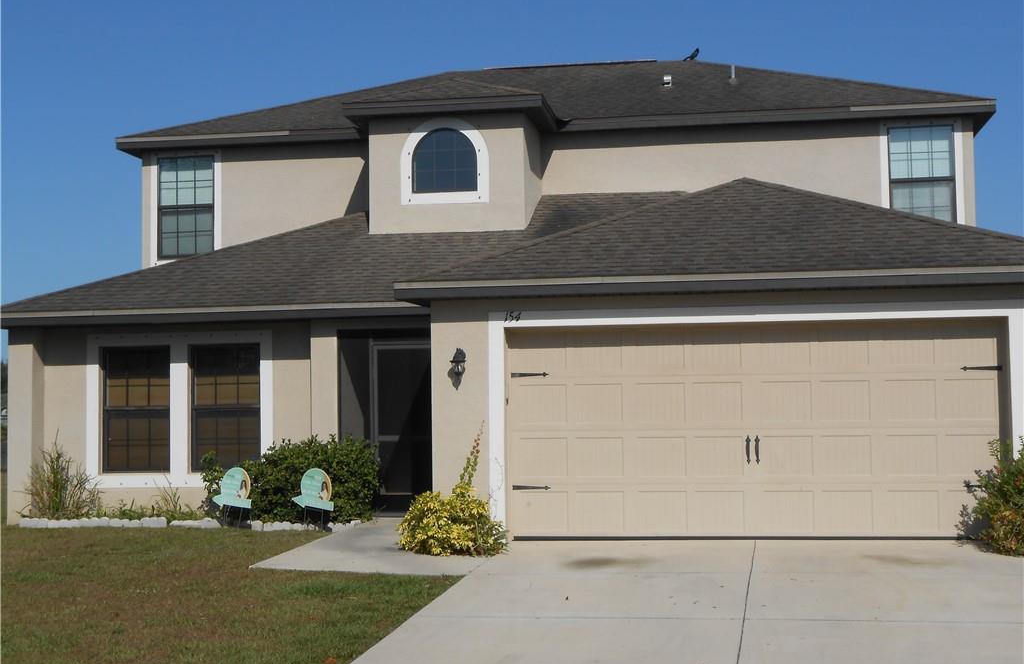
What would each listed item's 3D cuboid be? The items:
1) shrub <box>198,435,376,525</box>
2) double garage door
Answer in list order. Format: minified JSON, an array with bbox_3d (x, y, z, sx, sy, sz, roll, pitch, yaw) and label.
[{"bbox_3d":[-2.574,1.735,16.855,2.000,1.020,1.050,-1,-3,9],"label":"shrub"},{"bbox_3d":[2.335,0.979,14.279,4.860,2.120,0.100,-1,-3,9],"label":"double garage door"}]

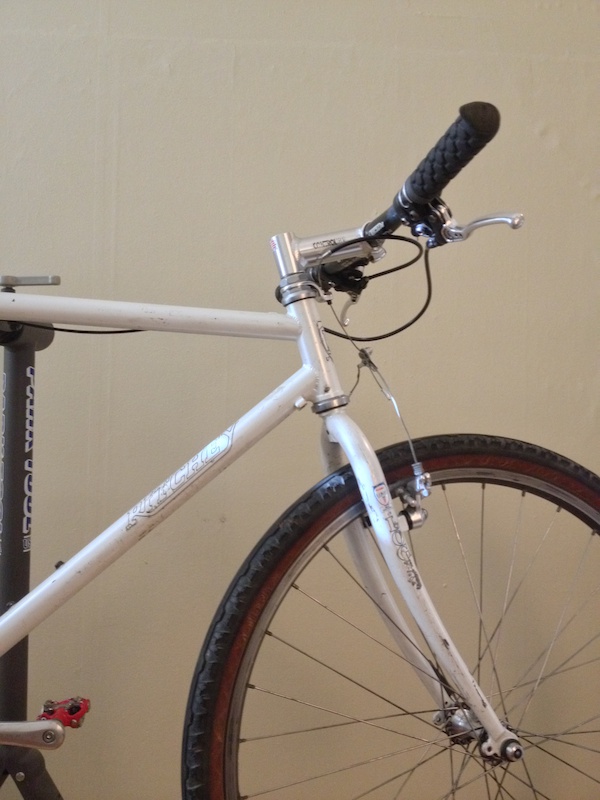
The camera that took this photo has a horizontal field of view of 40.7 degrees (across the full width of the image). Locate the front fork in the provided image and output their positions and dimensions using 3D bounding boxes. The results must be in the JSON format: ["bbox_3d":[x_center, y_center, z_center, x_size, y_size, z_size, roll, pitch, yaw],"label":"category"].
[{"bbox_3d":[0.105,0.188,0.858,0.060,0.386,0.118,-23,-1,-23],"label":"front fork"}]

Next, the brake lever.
[{"bbox_3d":[0.169,-0.162,0.758,0.024,0.016,0.108,46,-18,-22],"label":"brake lever"}]

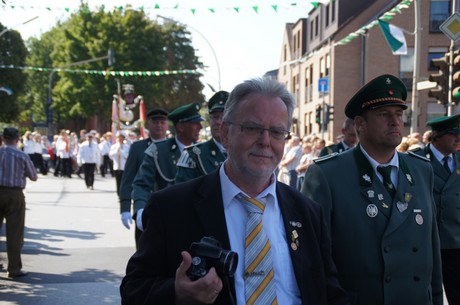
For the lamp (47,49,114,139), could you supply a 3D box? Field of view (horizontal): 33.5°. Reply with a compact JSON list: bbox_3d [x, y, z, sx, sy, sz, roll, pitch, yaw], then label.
[{"bbox_3d":[-6.942,-1.949,35.300,3.300,5.650,0.450,2,1,18],"label":"lamp"}]

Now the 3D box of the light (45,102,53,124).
[{"bbox_3d":[-8.287,-1.784,35.000,0.320,0.980,0.360,2,1,-6],"label":"light"}]

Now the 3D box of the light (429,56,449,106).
[{"bbox_3d":[4.042,-1.392,14.800,0.400,0.930,0.280,2,1,3],"label":"light"}]

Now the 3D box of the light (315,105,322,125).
[{"bbox_3d":[3.941,-1.675,34.000,0.280,0.920,0.360,3,1,35],"label":"light"}]

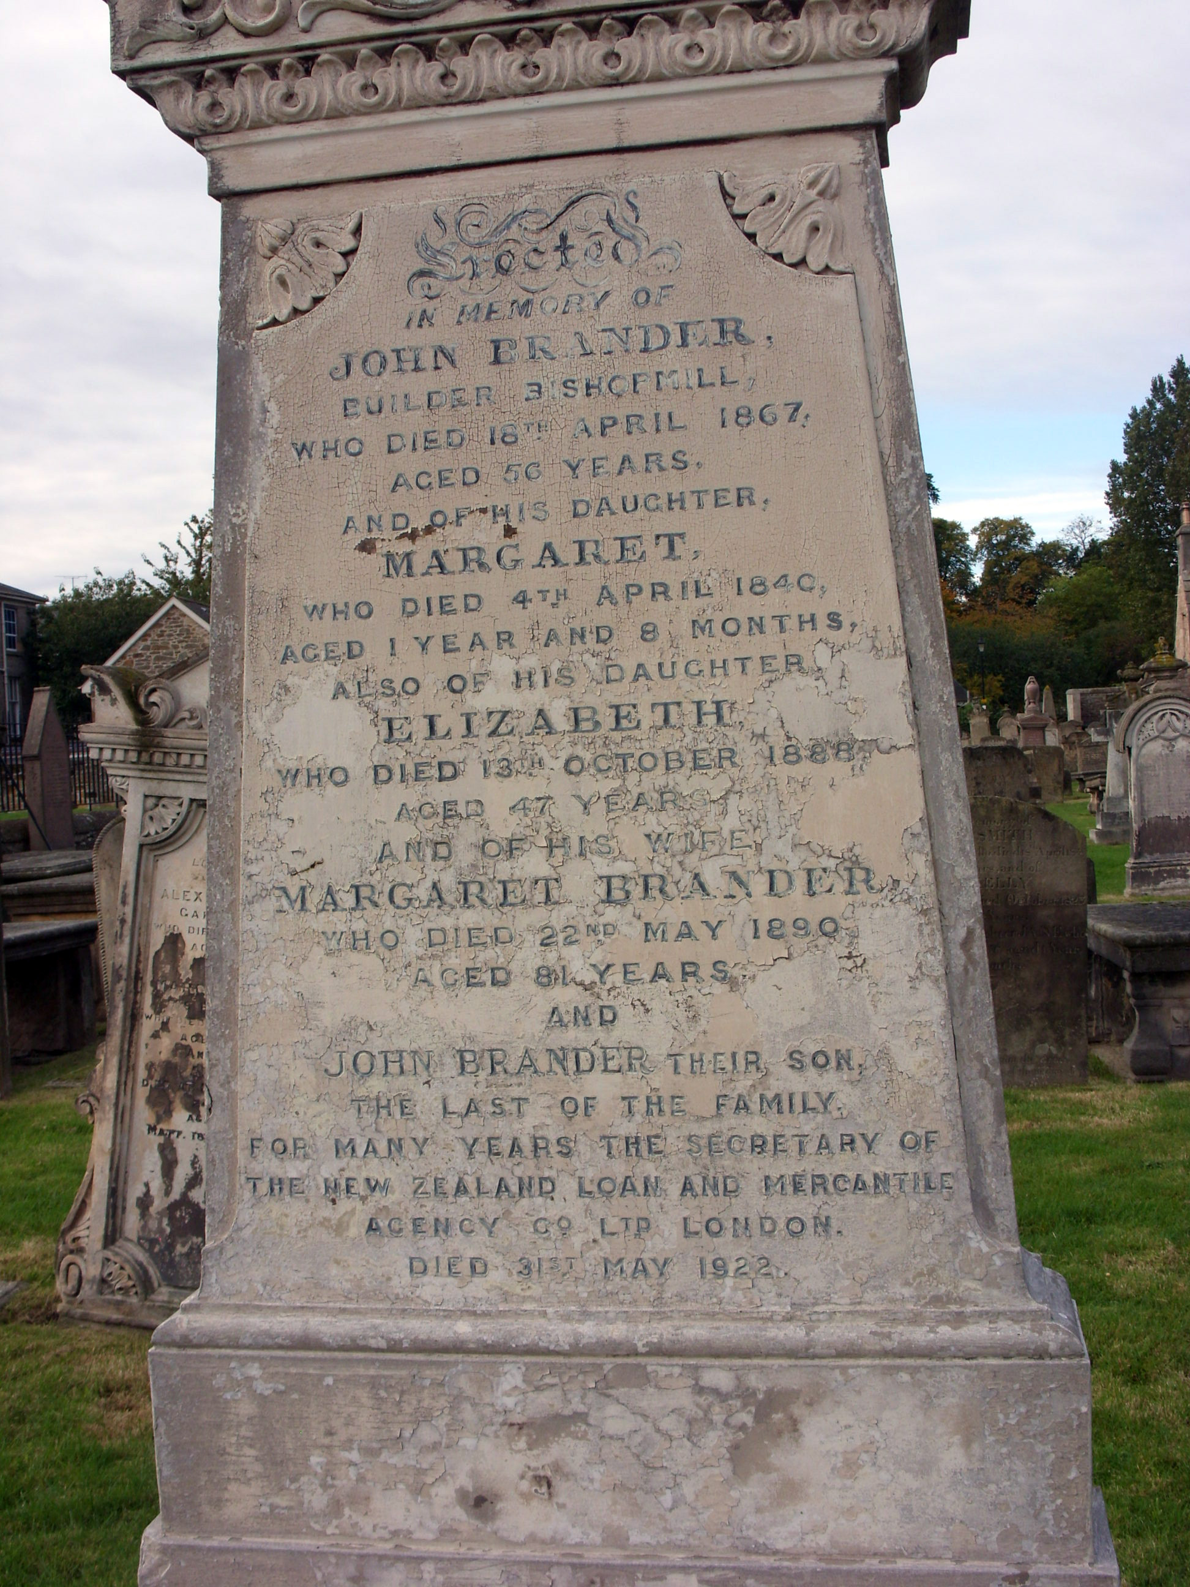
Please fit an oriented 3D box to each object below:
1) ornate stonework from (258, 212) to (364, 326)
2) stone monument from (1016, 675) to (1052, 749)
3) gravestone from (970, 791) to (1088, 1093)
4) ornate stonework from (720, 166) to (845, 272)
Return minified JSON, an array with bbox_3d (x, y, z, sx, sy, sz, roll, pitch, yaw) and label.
[{"bbox_3d":[-0.388,-0.710,2.847,0.155,0.140,0.030,-2,1,11],"label":"ornate stonework"},{"bbox_3d":[10.665,-1.500,51.031,0.920,2.730,0.920,-2,1,11],"label":"stone monument"},{"bbox_3d":[1.657,0.633,9.130,0.929,1.247,0.130,0,2,11],"label":"gravestone"},{"bbox_3d":[0.243,-0.740,2.724,0.156,0.138,0.030,-2,1,11],"label":"ornate stonework"}]

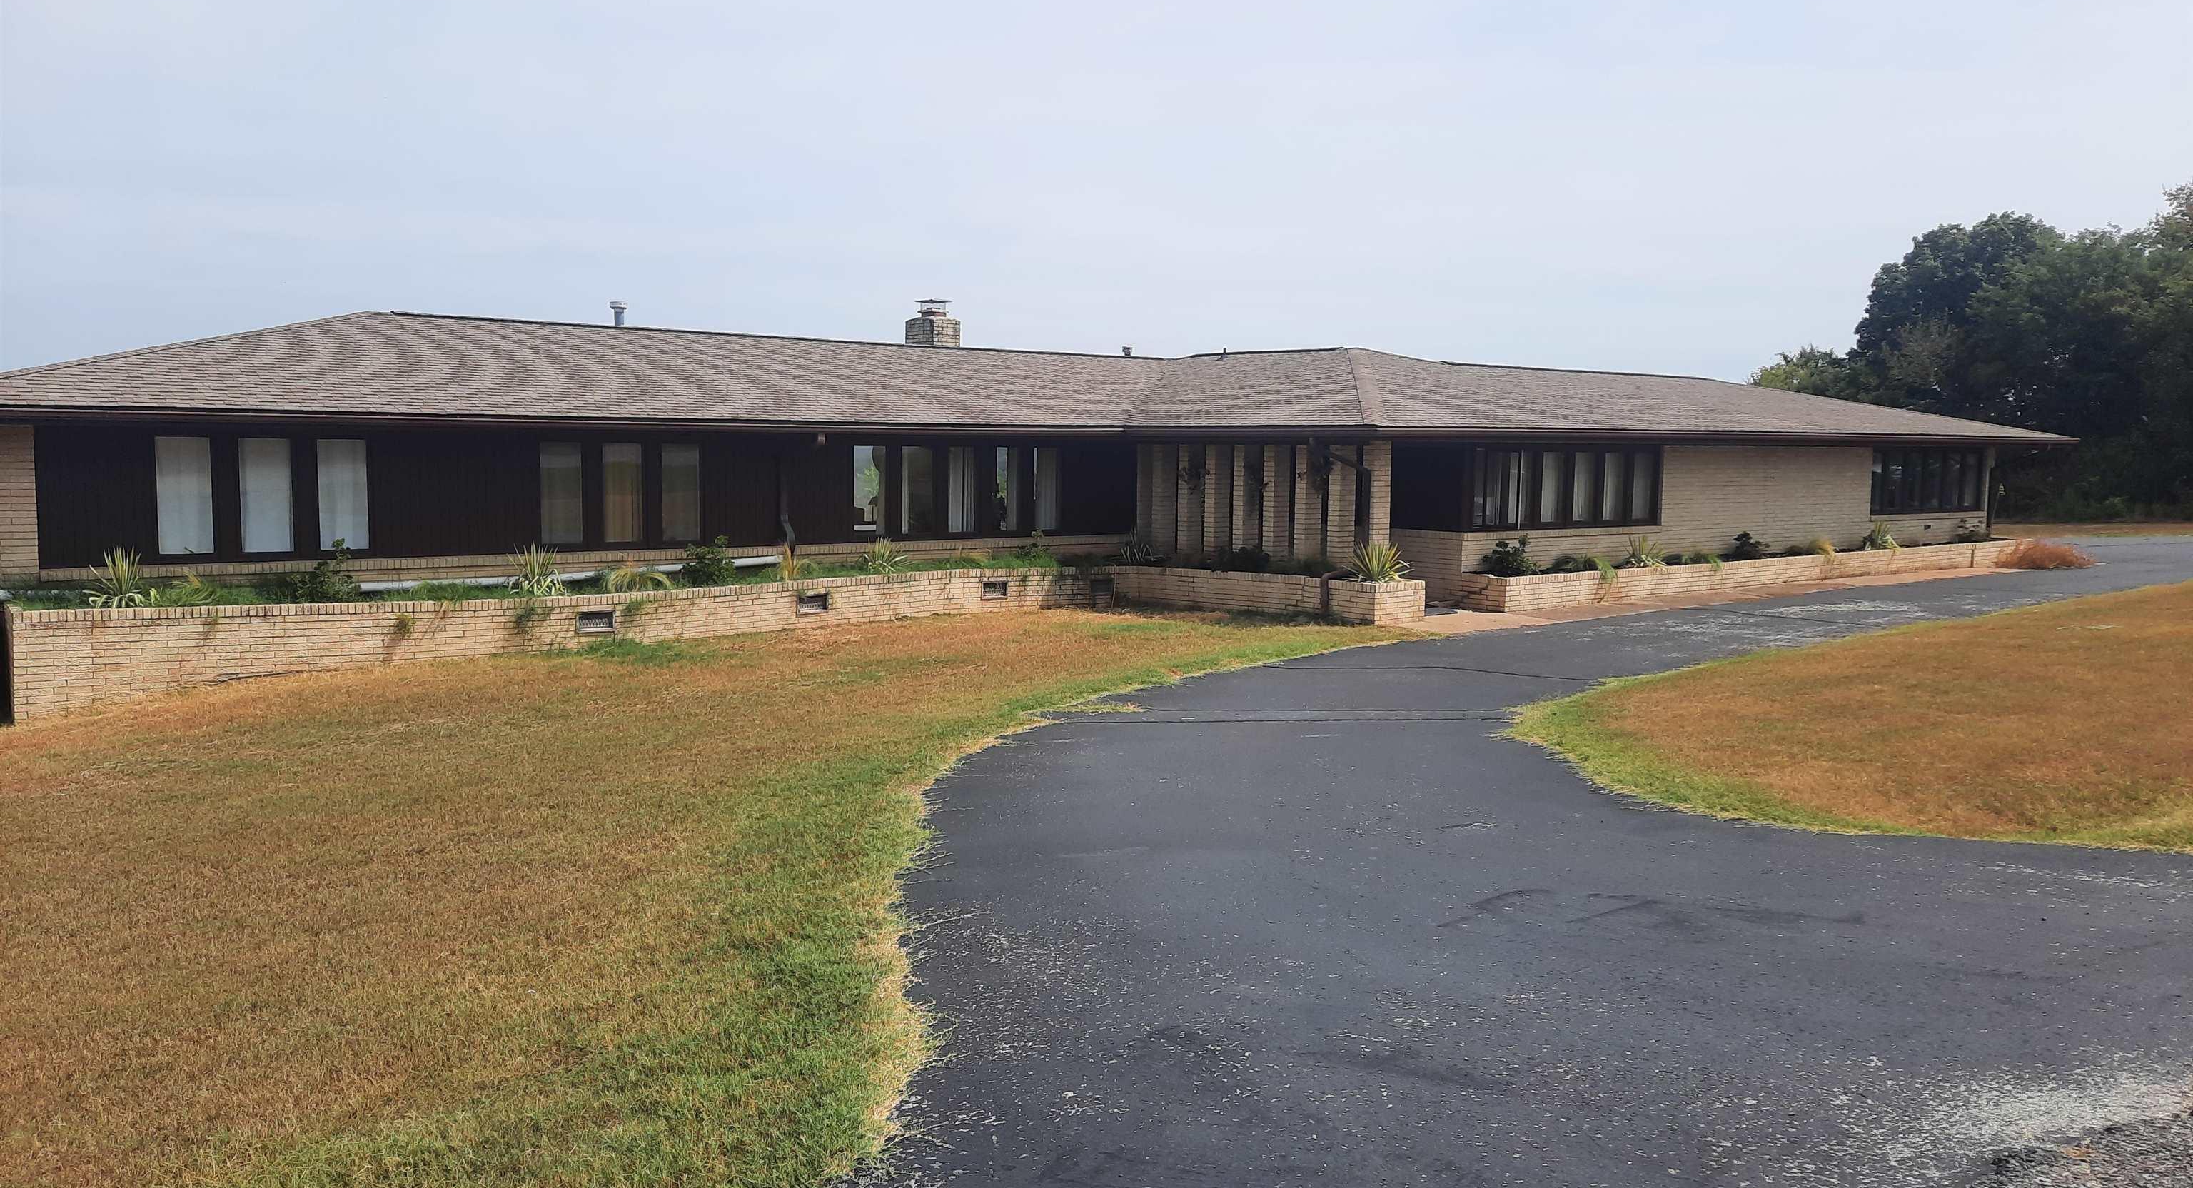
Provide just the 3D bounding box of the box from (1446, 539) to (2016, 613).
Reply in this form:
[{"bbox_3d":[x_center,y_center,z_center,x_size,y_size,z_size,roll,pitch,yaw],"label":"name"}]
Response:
[{"bbox_3d":[11.387,-0.422,25.747,16.100,0.455,0.720,-4,7,-38],"label":"box"}]

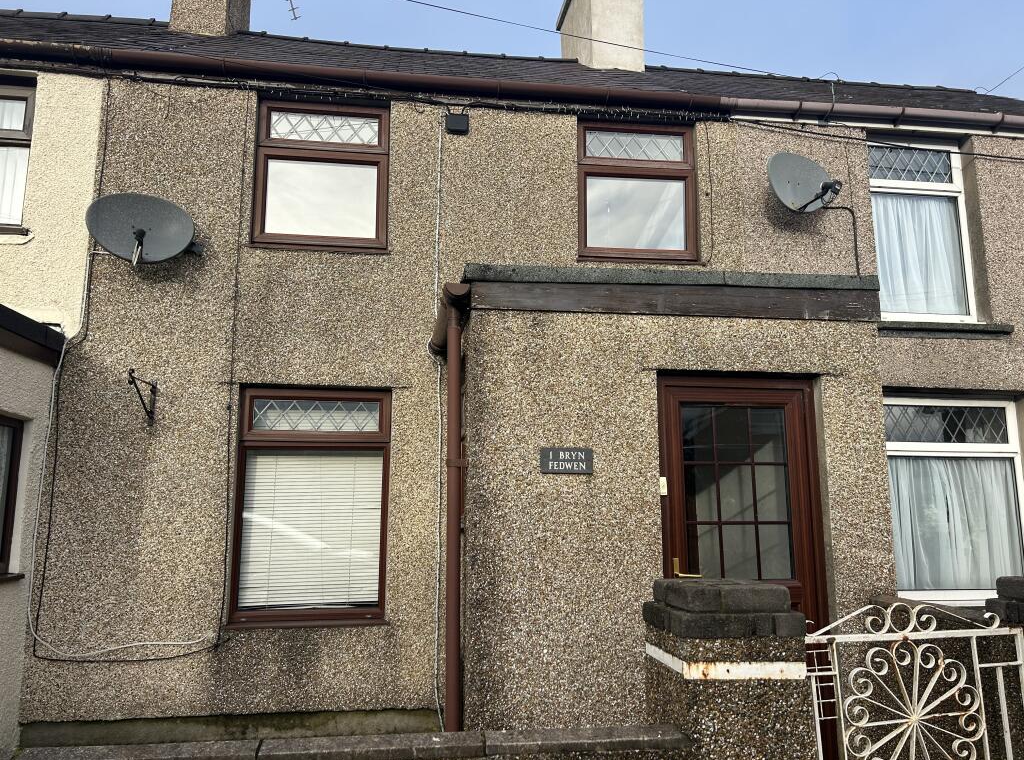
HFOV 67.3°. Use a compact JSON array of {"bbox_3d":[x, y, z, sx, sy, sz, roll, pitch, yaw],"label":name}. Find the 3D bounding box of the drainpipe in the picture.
[{"bbox_3d":[-0.379,0.900,4.401,0.200,2.600,1.450,1,-9,-7],"label":"drainpipe"}]

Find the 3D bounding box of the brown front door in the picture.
[{"bbox_3d":[1.204,1.021,4.045,0.910,2.050,0.100,1,-9,-7],"label":"brown front door"}]

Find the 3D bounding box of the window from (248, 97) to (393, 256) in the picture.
[{"bbox_3d":[-1.345,-1.444,5.495,0.930,1.090,0.100,1,-9,-7],"label":"window"}]

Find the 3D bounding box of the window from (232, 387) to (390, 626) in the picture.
[{"bbox_3d":[-1.327,0.835,5.141,0.990,1.555,0.100,1,-9,-7],"label":"window"}]

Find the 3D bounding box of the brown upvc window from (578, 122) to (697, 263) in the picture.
[{"bbox_3d":[0.926,-1.399,5.765,0.920,1.090,0.100,1,-9,-7],"label":"brown upvc window"}]

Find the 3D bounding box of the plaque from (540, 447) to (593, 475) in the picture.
[{"bbox_3d":[0.279,0.410,3.885,0.266,0.131,0.015,1,-9,-7],"label":"plaque"}]

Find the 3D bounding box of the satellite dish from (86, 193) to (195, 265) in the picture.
[{"bbox_3d":[-2.328,-0.986,4.832,0.620,0.520,0.460,4,-10,-27],"label":"satellite dish"}]

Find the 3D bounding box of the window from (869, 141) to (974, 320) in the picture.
[{"bbox_3d":[3.195,-1.158,6.116,0.900,1.450,0.100,1,-9,-7],"label":"window"}]

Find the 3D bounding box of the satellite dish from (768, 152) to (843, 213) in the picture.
[{"bbox_3d":[2.124,-1.433,5.444,0.610,0.520,0.460,4,-10,-27],"label":"satellite dish"}]

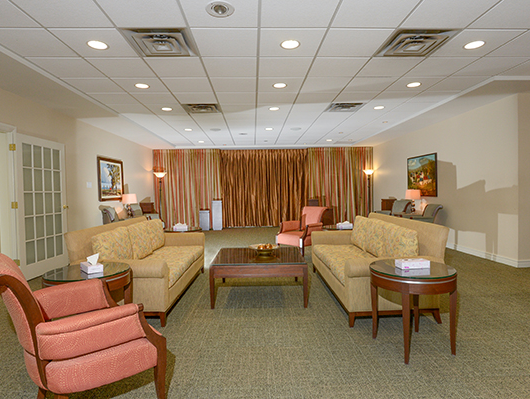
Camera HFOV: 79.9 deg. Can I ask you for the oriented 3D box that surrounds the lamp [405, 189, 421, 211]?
[{"bbox_3d":[3.418,0.069,7.293,0.345,0.570,0.345,-1,2,-2],"label":"lamp"}]

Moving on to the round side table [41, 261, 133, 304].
[{"bbox_3d":[-1.380,0.871,2.509,0.605,0.610,0.605,-1,2,-2],"label":"round side table"}]

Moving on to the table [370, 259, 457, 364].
[{"bbox_3d":[1.134,0.833,2.452,0.605,0.610,0.605,-1,2,-2],"label":"table"}]

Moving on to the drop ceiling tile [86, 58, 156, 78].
[{"bbox_3d":[-1.596,-1.505,3.605,0.605,0.025,0.600,-1,2,-2],"label":"drop ceiling tile"}]

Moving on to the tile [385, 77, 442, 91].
[{"bbox_3d":[2.030,-1.582,4.350,0.600,0.030,0.600,-1,2,-2],"label":"tile"}]

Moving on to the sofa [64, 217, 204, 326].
[{"bbox_3d":[-1.345,0.701,3.771,0.890,0.865,1.910,-1,2,1],"label":"sofa"}]

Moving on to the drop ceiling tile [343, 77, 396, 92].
[{"bbox_3d":[1.421,-1.562,4.287,0.605,0.025,0.600,-1,2,-2],"label":"drop ceiling tile"}]

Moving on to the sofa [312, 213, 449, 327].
[{"bbox_3d":[1.174,0.681,3.836,0.940,0.880,1.950,-1,2,-2],"label":"sofa"}]

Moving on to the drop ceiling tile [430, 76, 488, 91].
[{"bbox_3d":[2.634,-1.578,4.321,0.605,0.025,0.600,-1,2,-2],"label":"drop ceiling tile"}]

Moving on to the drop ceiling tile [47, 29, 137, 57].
[{"bbox_3d":[-1.579,-1.488,3.009,0.605,0.025,0.600,-1,2,-2],"label":"drop ceiling tile"}]

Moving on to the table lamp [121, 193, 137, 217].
[{"bbox_3d":[-3.112,0.161,7.296,0.345,0.555,0.345,-1,2,-2],"label":"table lamp"}]

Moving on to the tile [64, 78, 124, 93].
[{"bbox_3d":[-2.220,-1.514,4.185,0.605,0.025,0.600,-1,2,-2],"label":"tile"}]

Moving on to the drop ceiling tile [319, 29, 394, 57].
[{"bbox_3d":[0.858,-1.523,3.079,0.610,0.020,0.610,-1,2,-2],"label":"drop ceiling tile"}]

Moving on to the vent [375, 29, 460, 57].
[{"bbox_3d":[1.467,-1.543,3.109,0.600,0.050,0.600,-1,2,-2],"label":"vent"}]

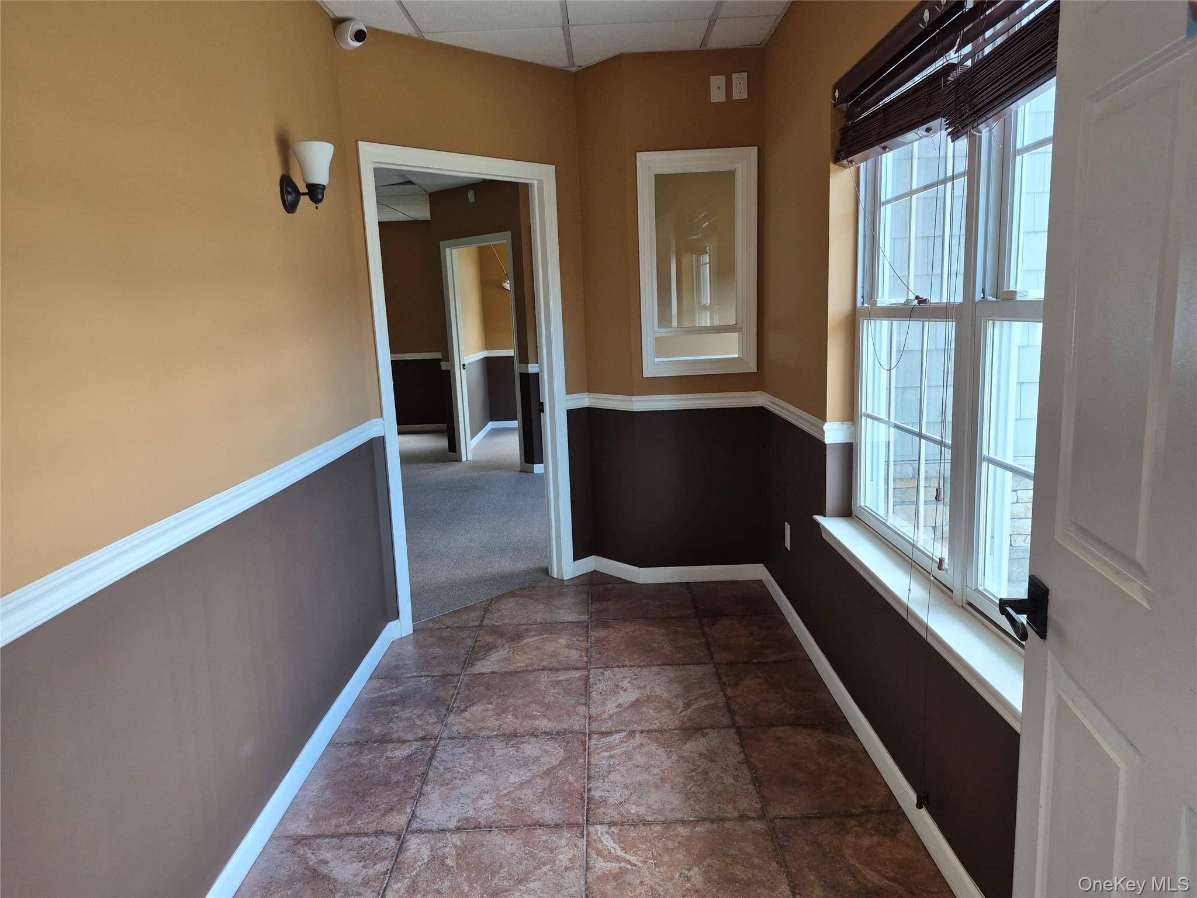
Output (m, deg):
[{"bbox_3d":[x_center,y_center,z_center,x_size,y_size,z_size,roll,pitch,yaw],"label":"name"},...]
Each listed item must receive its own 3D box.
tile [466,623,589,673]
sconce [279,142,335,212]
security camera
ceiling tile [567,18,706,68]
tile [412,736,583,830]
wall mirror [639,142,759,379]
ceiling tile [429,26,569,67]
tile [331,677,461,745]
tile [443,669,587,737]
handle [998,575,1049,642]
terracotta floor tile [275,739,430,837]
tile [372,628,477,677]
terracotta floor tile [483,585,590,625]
[{"bbox_3d":[-0.286,0.845,3.388,0.490,0.010,0.490,-2,9,0],"label":"tile"},{"bbox_3d":[-0.944,-0.882,2.607,0.168,0.214,0.134,-2,9,2],"label":"sconce"},{"bbox_3d":[-0.972,-1.630,3.123,0.111,0.111,0.101,-8,11,-29],"label":"security camera"},{"bbox_3d":[0.175,-1.840,3.618,0.601,0.016,0.586,-2,9,1],"label":"ceiling tile"},{"bbox_3d":[-0.291,1.028,2.474,0.504,0.010,0.487,-2,10,0],"label":"tile"},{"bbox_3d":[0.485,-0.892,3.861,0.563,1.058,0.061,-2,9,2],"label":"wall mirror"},{"bbox_3d":[-0.439,-1.819,3.629,0.602,0.016,0.590,-2,10,0],"label":"ceiling tile"},{"bbox_3d":[-0.743,0.961,2.965,0.388,0.010,0.492,-2,10,0],"label":"tile"},{"bbox_3d":[-0.291,0.944,2.962,0.504,0.010,0.492,-2,10,0],"label":"tile"},{"bbox_3d":[0.640,0.248,1.200,0.057,0.080,0.125,-1,10,10],"label":"handle"},{"bbox_3d":[-0.743,1.045,2.477,0.388,0.010,0.487,-2,10,0],"label":"terracotta floor tile"},{"bbox_3d":[-0.757,0.865,3.391,0.444,0.010,0.490,-2,9,0],"label":"tile"},{"bbox_3d":[-0.287,0.765,3.877,0.490,0.010,0.490,-2,9,0],"label":"terracotta floor tile"}]

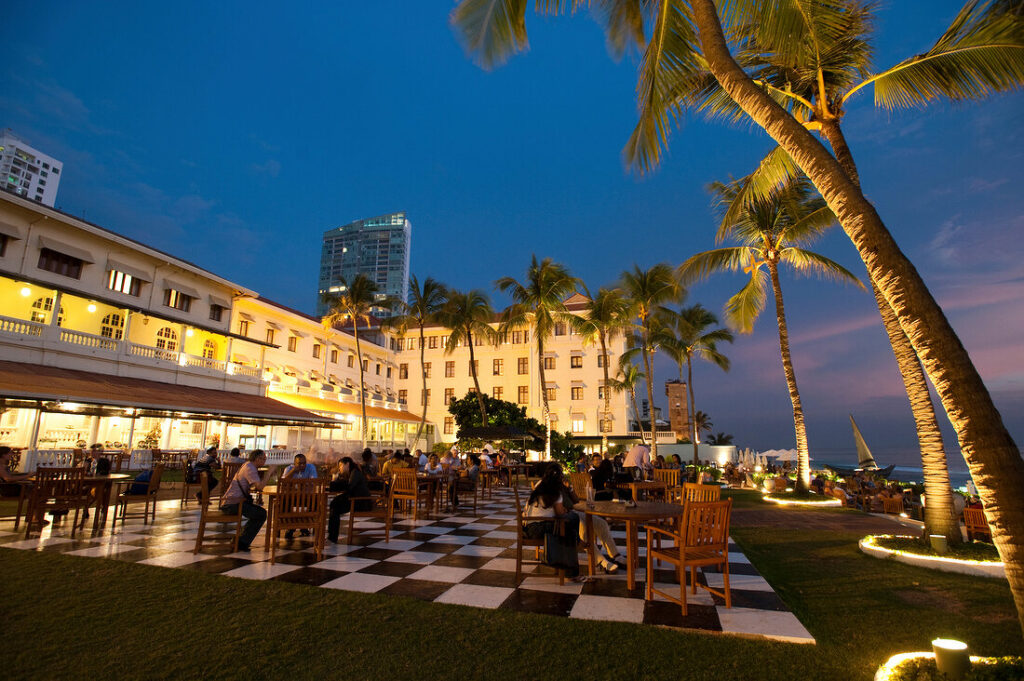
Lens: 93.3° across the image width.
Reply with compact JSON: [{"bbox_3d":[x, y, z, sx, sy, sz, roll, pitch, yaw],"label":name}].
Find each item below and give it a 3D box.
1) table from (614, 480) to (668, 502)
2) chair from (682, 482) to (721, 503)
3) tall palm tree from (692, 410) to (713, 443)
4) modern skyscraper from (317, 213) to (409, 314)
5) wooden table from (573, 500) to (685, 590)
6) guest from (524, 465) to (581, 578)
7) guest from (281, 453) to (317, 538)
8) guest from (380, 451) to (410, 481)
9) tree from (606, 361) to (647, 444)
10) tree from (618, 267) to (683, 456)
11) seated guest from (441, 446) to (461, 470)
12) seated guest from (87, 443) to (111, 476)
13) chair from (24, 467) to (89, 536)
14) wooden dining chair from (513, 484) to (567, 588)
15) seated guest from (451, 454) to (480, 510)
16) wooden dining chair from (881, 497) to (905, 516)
[{"bbox_3d":[2.438,3.066,9.236,0.780,0.727,0.780,5,-13,-17],"label":"table"},{"bbox_3d":[2.074,2.202,5.751,0.570,0.945,0.580,8,-14,-31],"label":"chair"},{"bbox_3d":[33.024,16.216,85.104,5.000,8.400,5.000,1,-12,0],"label":"tall palm tree"},{"bbox_3d":[-82.661,-6.836,269.966,49.000,130.000,18.000,-2,-13,12],"label":"modern skyscraper"},{"bbox_3d":[1.298,2.152,5.121,1.290,0.740,1.290,1,-12,0],"label":"wooden table"},{"bbox_3d":[0.460,1.913,5.109,0.720,1.190,0.500,0,-13,6],"label":"guest"},{"bbox_3d":[-3.231,2.322,7.283,0.580,1.200,0.850,6,-13,-23],"label":"guest"},{"bbox_3d":[-2.324,2.891,9.886,0.540,1.220,0.750,-5,-14,26],"label":"guest"},{"bbox_3d":[12.083,7.452,50.746,4.100,10.050,4.100,0,-12,0],"label":"tree"},{"bbox_3d":[8.938,1.704,32.412,4.300,13.476,4.300,1,-12,0],"label":"tree"},{"bbox_3d":[-1.344,3.074,10.788,0.520,1.280,0.800,7,-14,-26],"label":"seated guest"},{"bbox_3d":[-7.616,2.548,8.786,0.520,1.270,0.750,7,-14,-29],"label":"seated guest"},{"bbox_3d":[-6.223,2.230,6.673,0.570,0.920,0.600,8,-14,-29],"label":"chair"},{"bbox_3d":[0.294,2.072,5.219,0.570,0.945,0.580,0,-12,1],"label":"wooden dining chair"},{"bbox_3d":[-0.959,2.946,9.947,0.760,1.180,0.500,-4,-13,22],"label":"seated guest"},{"bbox_3d":[10.802,5.008,13.890,0.580,0.945,0.580,-2,-13,10],"label":"wooden dining chair"}]

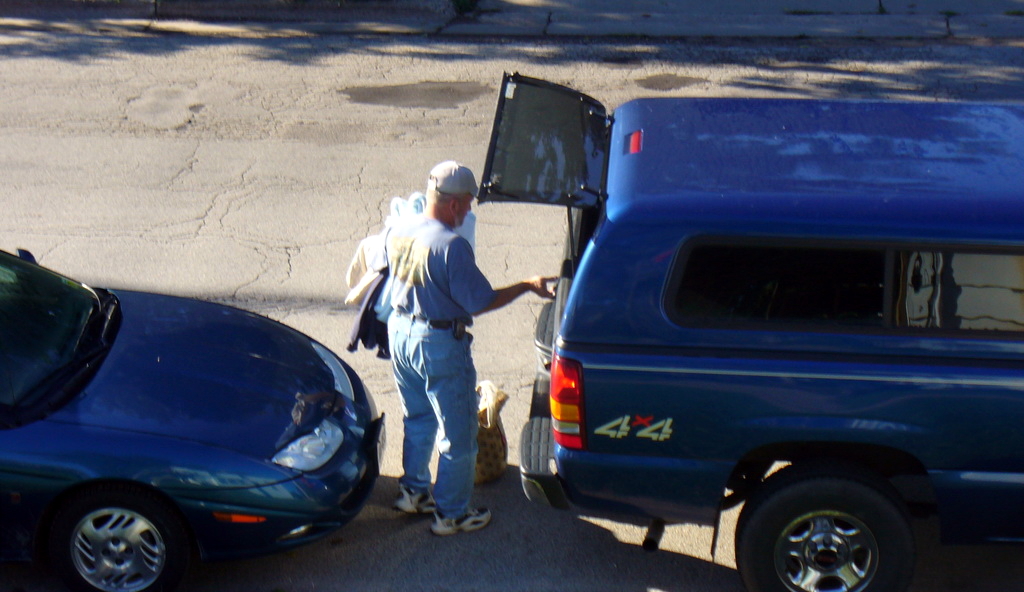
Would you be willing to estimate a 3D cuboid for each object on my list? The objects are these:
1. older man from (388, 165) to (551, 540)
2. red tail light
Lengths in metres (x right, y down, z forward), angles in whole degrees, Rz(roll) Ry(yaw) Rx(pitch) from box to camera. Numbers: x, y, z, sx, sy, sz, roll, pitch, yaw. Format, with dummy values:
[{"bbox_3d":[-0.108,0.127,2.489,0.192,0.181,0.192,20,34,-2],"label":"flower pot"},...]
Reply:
[{"bbox_3d":[-0.227,0.208,13.374,0.680,1.740,0.560,-12,24,-26],"label":"older man"},{"bbox_3d":[0.245,0.424,12.223,0.152,0.423,0.160,1,21,4],"label":"red tail light"}]

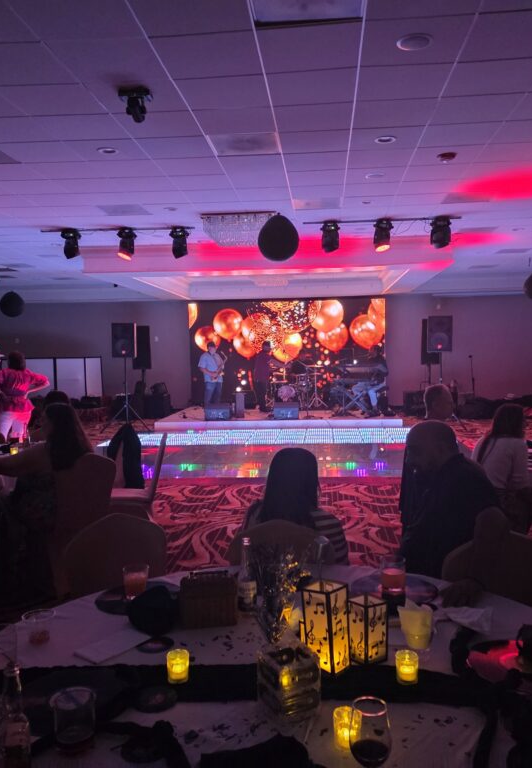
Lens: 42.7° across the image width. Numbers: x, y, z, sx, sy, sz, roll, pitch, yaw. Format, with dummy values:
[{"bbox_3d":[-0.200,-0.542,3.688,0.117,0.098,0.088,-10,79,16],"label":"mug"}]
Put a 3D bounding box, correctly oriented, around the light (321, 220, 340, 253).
[{"bbox_3d":[0.891,-2.038,9.400,0.270,0.440,0.270,-3,3,-30],"label":"light"}]

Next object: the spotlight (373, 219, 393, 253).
[{"bbox_3d":[1.667,-2.075,9.519,0.280,0.430,0.270,-2,3,-20],"label":"spotlight"}]

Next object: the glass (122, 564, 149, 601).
[{"bbox_3d":[-0.435,0.661,2.282,0.085,0.102,0.085,-1,3,5],"label":"glass"}]

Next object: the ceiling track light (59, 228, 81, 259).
[{"bbox_3d":[-2.701,-1.941,9.400,0.270,0.420,0.270,-3,3,-30],"label":"ceiling track light"}]

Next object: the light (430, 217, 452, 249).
[{"bbox_3d":[2.414,-2.100,9.454,0.280,0.410,0.270,-2,3,-20],"label":"light"}]

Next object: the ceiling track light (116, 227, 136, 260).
[{"bbox_3d":[-1.886,-1.896,9.200,0.260,0.450,0.280,-2,3,-32],"label":"ceiling track light"}]

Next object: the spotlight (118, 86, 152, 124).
[{"bbox_3d":[-0.890,-1.894,4.703,0.220,0.220,0.200,-1,3,10],"label":"spotlight"}]

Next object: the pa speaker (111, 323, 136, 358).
[{"bbox_3d":[-2.995,-0.914,14.400,0.460,0.710,0.400,-1,3,5],"label":"pa speaker"}]

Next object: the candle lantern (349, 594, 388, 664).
[{"bbox_3d":[0.275,0.664,1.835,0.073,0.157,0.073,-3,3,-35],"label":"candle lantern"}]

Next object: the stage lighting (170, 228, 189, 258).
[{"bbox_3d":[-1.260,-2.050,9.855,0.280,0.440,0.270,-1,3,5],"label":"stage lighting"}]

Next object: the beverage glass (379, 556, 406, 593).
[{"bbox_3d":[0.429,0.648,2.310,0.084,0.097,0.084,-1,2,0],"label":"beverage glass"}]

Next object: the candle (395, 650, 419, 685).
[{"bbox_3d":[0.351,0.705,1.692,0.056,0.066,0.056,-1,3,5],"label":"candle"}]

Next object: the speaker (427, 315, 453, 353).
[{"bbox_3d":[3.286,-0.935,12.830,0.440,0.680,0.380,-1,3,8],"label":"speaker"}]

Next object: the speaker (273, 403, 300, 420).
[{"bbox_3d":[0.443,0.582,14.500,0.540,0.360,0.400,-1,3,5],"label":"speaker"}]

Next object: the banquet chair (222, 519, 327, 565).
[{"bbox_3d":[0.087,0.962,2.890,0.450,0.910,0.570,-1,3,8],"label":"banquet chair"}]

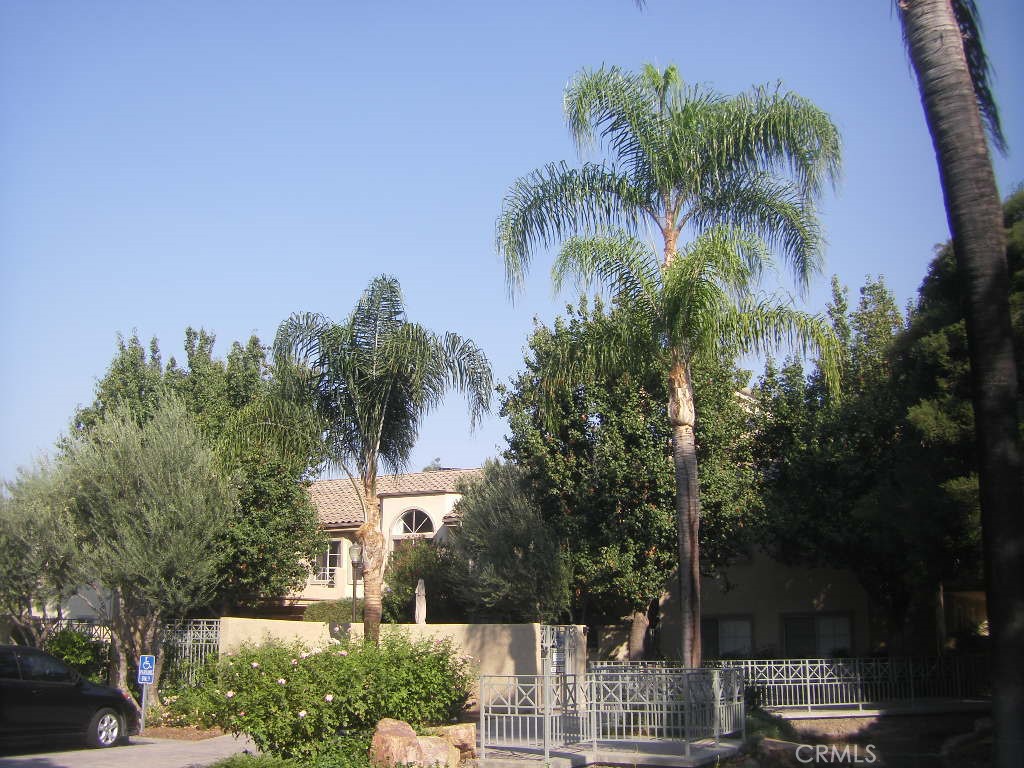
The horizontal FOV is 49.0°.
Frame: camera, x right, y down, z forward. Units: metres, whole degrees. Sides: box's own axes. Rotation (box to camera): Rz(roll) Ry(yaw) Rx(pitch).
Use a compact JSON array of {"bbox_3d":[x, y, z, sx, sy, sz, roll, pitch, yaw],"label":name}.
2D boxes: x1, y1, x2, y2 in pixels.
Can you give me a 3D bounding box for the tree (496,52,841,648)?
[{"bbox_3d":[2.960,-0.075,20.105,6.200,12.400,6.000,0,-13,0],"label":"tree"}]

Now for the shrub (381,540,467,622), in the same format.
[{"bbox_3d":[-2.462,6.094,30.916,2.600,3.500,2.400,0,-13,0],"label":"shrub"}]

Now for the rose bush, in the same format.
[{"bbox_3d":[-2.830,4.536,16.610,4.500,1.770,2.700,0,-13,0],"label":"rose bush"}]

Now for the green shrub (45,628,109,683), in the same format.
[{"bbox_3d":[-8.202,5.463,21.219,1.350,1.680,1.200,0,-13,0],"label":"green shrub"}]

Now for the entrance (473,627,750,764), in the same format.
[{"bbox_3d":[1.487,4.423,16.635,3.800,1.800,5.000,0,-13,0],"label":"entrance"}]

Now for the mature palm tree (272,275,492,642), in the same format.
[{"bbox_3d":[-2.497,2.070,21.673,4.400,8.700,4.300,0,-13,0],"label":"mature palm tree"}]

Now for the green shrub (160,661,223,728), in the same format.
[{"bbox_3d":[-5.587,5.395,19.594,1.150,1.200,1.000,0,-13,0],"label":"green shrub"}]

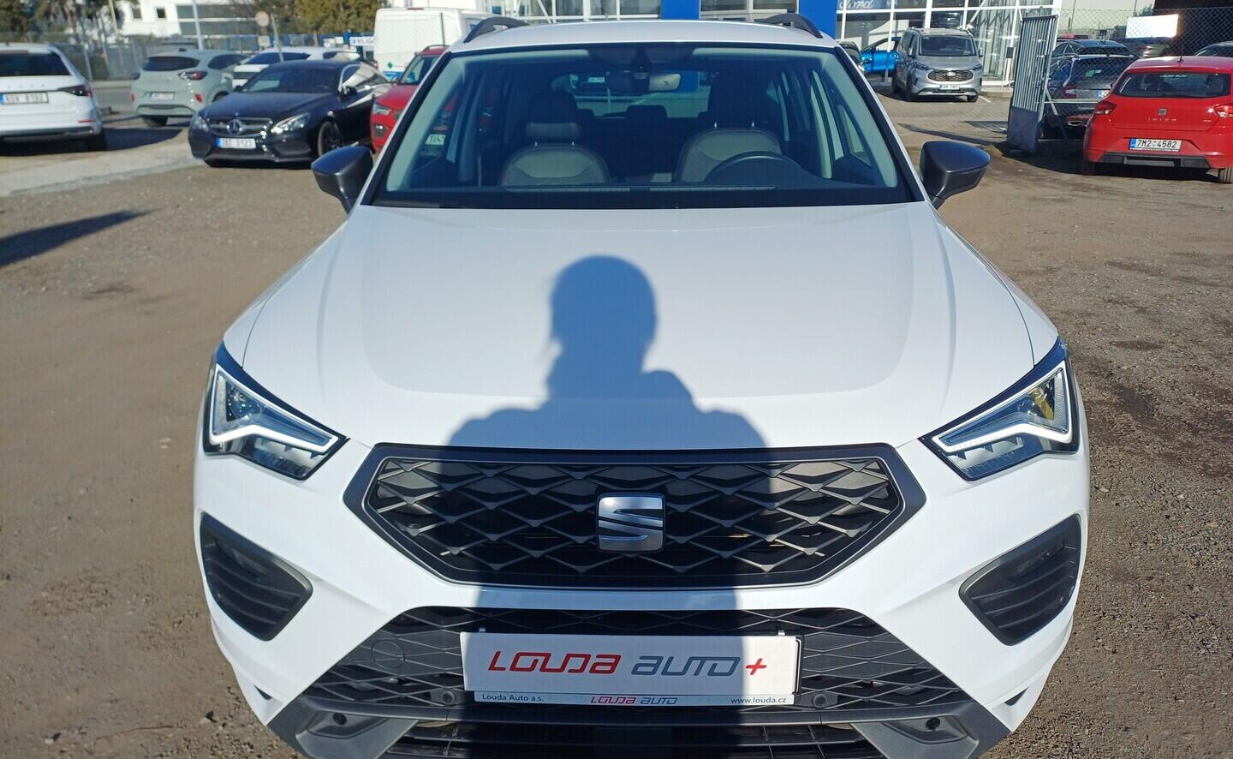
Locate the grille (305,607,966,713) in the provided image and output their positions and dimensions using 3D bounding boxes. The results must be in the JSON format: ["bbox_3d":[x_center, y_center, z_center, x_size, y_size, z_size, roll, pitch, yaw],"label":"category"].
[{"bbox_3d":[0.025,0.441,1.440,1.100,0.200,0.110,0,21,2],"label":"grille"}]

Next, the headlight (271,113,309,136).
[{"bbox_3d":[-4.102,-3.212,11.242,0.360,0.210,0.380,2,21,7],"label":"headlight"}]

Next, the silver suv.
[{"bbox_3d":[9.230,-9.107,25.848,1.860,1.850,4.500,3,21,9],"label":"silver suv"}]

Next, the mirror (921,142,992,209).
[{"bbox_3d":[0.973,-0.604,2.622,0.205,0.190,0.150,0,21,2],"label":"mirror"}]

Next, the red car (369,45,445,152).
[{"bbox_3d":[-2.150,-3.845,12.349,1.780,1.550,4.140,-1,21,-1],"label":"red car"}]

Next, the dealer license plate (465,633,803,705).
[{"bbox_3d":[0.016,0.457,1.407,0.525,0.135,0.020,0,21,2],"label":"dealer license plate"}]

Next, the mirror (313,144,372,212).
[{"bbox_3d":[-0.836,-0.604,2.688,0.205,0.190,0.150,0,21,2],"label":"mirror"}]

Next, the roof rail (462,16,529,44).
[{"bbox_3d":[-0.458,-1.509,3.884,0.090,0.100,1.900,0,21,2],"label":"roof rail"}]

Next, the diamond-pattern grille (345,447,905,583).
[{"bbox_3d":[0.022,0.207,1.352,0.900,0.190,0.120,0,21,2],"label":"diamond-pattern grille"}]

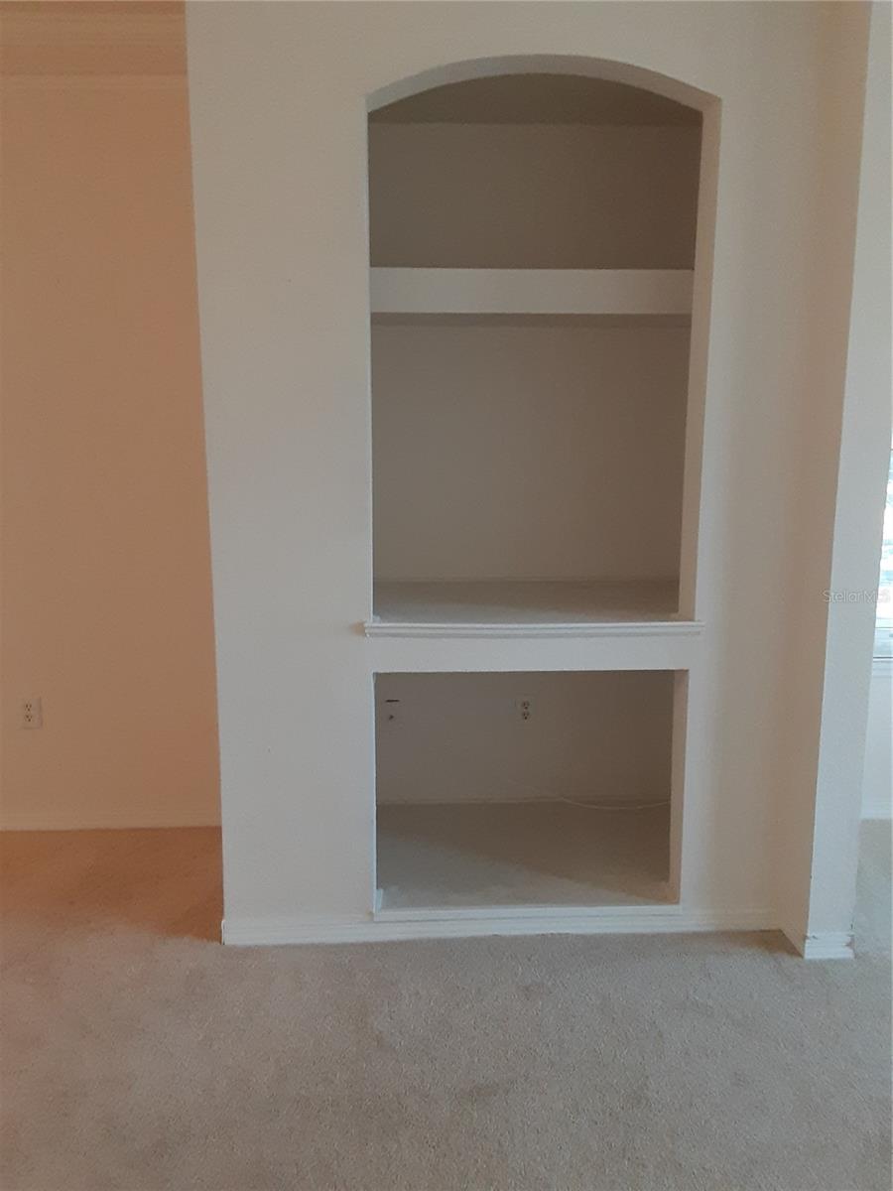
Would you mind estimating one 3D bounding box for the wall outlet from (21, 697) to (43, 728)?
[{"bbox_3d":[-1.489,0.423,3.332,0.072,0.116,0.010,0,9,-2],"label":"wall outlet"}]

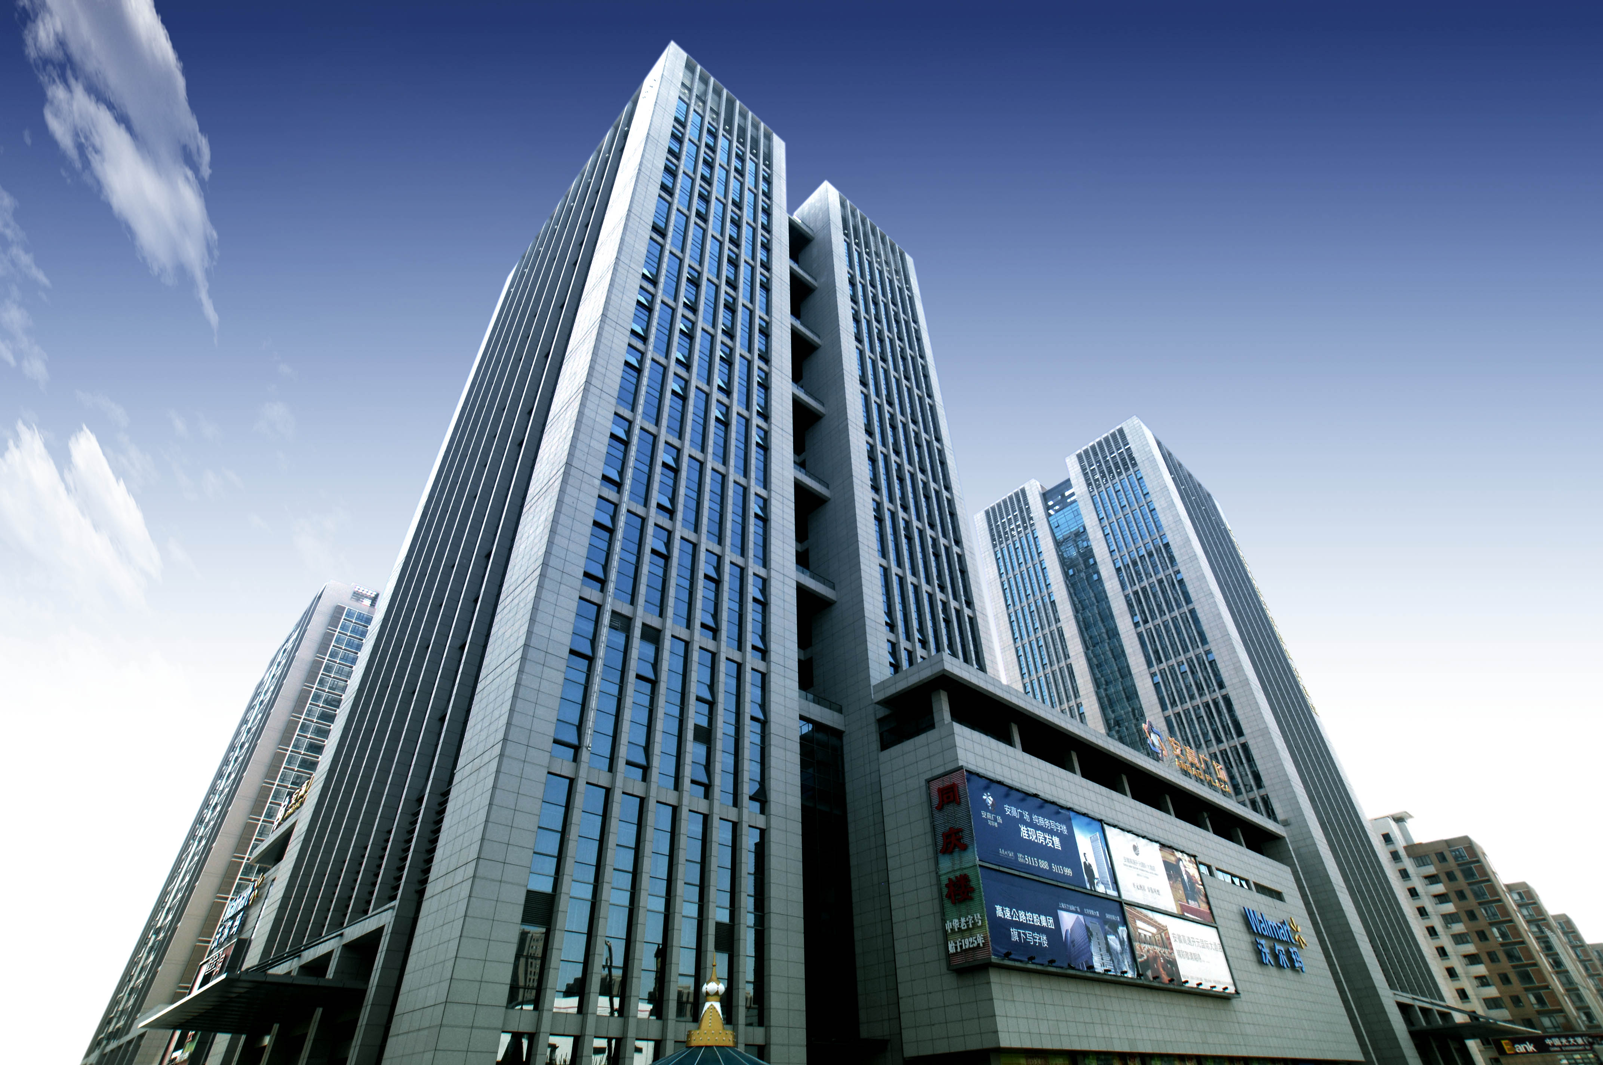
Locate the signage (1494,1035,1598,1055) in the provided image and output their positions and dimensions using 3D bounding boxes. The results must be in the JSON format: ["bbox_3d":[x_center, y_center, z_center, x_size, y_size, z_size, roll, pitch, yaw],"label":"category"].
[{"bbox_3d":[105.470,72.620,100.840,0.300,1.930,11.500,30,-48,-33],"label":"signage"}]

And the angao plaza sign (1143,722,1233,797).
[{"bbox_3d":[40.890,23.940,74.900,19.200,4.220,0.500,29,-47,-33],"label":"angao plaza sign"}]

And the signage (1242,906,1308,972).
[{"bbox_3d":[45.710,38.770,67.630,14.520,5.020,0.400,29,-47,-33],"label":"signage"}]

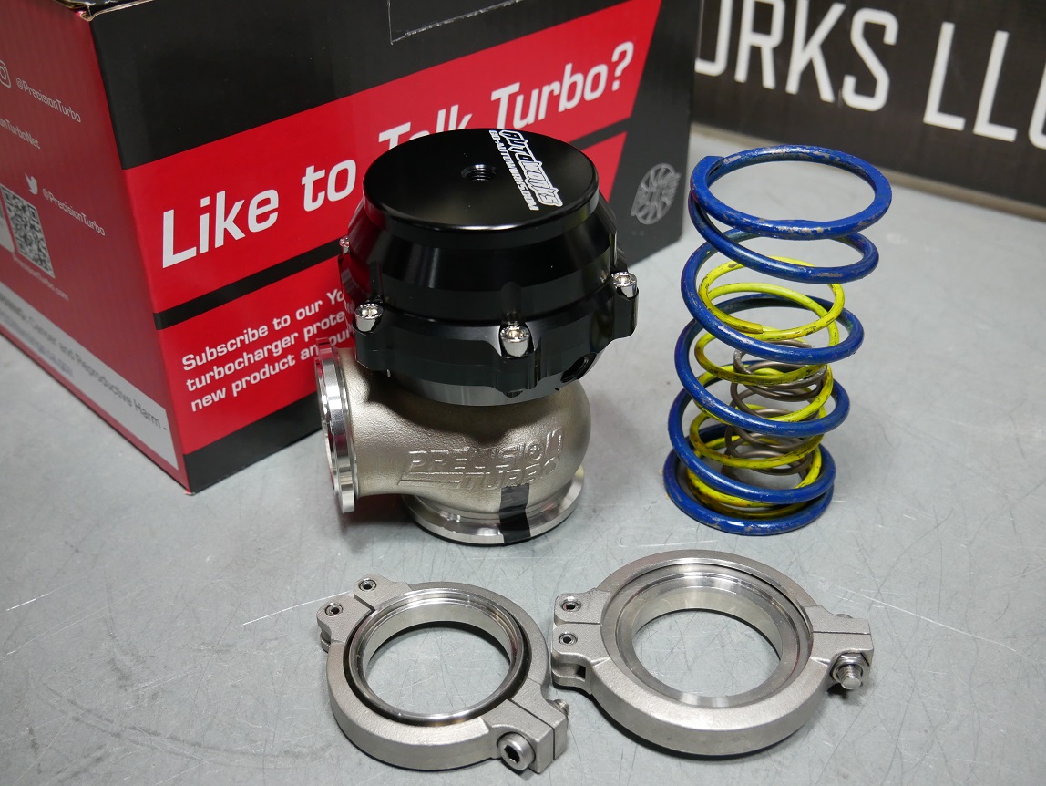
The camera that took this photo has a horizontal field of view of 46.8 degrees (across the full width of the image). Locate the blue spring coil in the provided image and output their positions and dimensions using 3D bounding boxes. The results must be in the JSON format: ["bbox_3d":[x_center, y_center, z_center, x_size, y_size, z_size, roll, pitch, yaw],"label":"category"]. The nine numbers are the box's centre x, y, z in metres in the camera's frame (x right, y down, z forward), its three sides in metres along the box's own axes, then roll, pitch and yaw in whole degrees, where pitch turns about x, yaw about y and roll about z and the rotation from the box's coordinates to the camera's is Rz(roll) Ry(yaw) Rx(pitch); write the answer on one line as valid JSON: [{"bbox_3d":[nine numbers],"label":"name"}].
[{"bbox_3d":[0.082,-0.017,0.406,0.062,0.117,0.062,0,35,0],"label":"blue spring coil"}]

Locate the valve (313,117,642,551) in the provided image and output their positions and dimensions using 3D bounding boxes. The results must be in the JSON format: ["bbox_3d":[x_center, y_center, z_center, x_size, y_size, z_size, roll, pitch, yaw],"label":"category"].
[{"bbox_3d":[-0.018,-0.017,0.404,0.100,0.122,0.101,-8,36,-11],"label":"valve"}]

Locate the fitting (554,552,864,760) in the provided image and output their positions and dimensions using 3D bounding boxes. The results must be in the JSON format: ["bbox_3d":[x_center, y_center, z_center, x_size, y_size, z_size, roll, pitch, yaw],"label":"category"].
[{"bbox_3d":[0.057,0.077,0.364,0.095,0.012,0.073,2,35,3],"label":"fitting"}]

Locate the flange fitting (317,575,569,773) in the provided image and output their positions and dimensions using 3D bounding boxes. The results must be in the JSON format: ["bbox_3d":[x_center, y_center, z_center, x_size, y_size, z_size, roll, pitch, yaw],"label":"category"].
[{"bbox_3d":[-0.024,0.082,0.358,0.084,0.012,0.064,26,42,32],"label":"flange fitting"}]

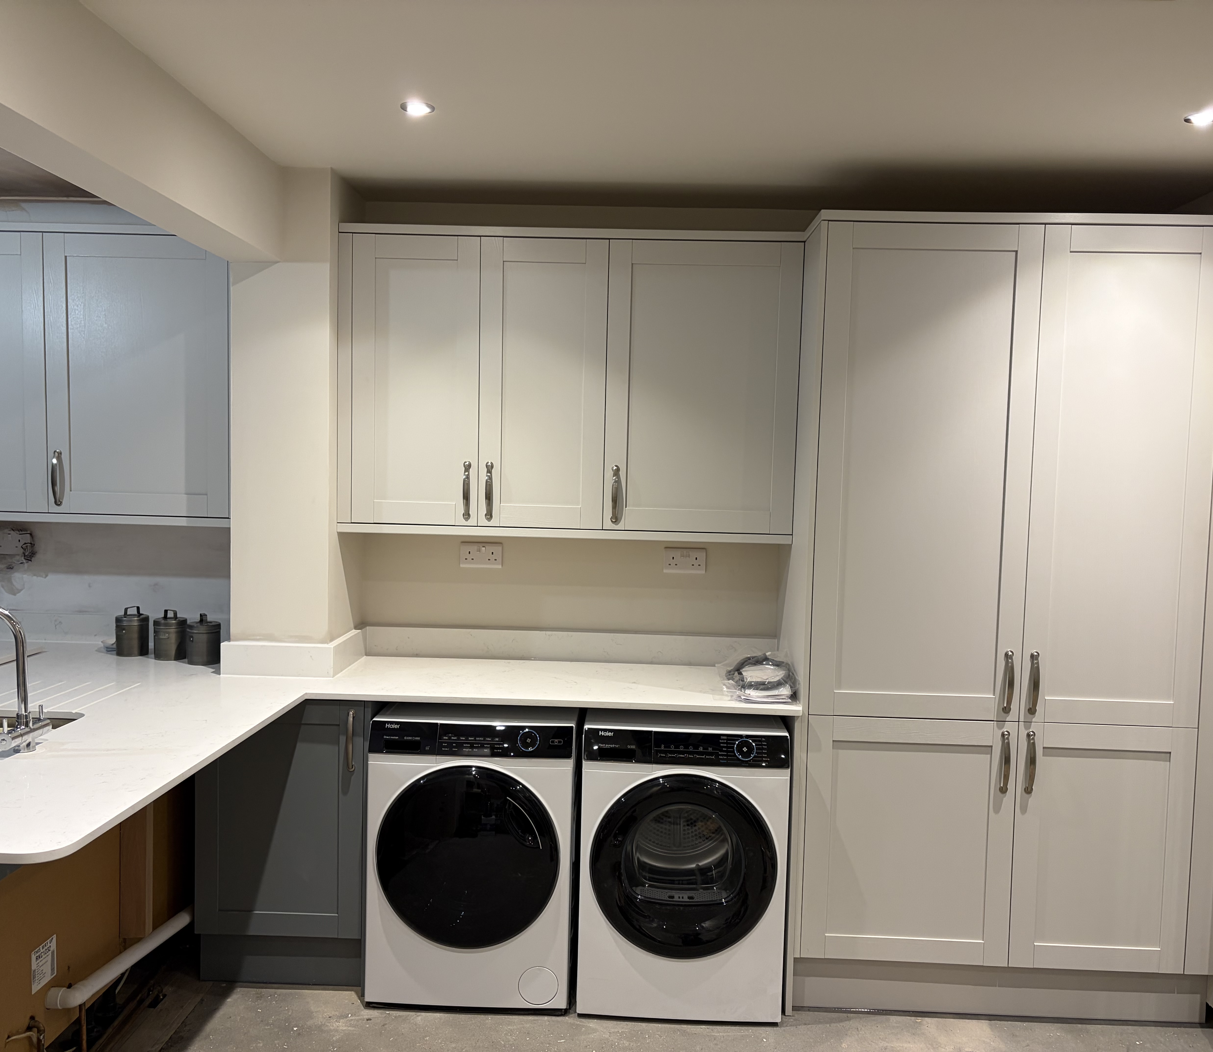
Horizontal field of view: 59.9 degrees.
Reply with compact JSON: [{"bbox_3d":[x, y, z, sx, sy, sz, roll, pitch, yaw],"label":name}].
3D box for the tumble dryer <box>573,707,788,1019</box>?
[{"bbox_3d":[0.232,0.996,3.325,0.598,0.853,0.605,2,4,3],"label":"tumble dryer"}]

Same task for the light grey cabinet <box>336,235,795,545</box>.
[{"bbox_3d":[-0.117,-0.453,3.445,1.441,0.963,0.313,1,4,2],"label":"light grey cabinet"}]

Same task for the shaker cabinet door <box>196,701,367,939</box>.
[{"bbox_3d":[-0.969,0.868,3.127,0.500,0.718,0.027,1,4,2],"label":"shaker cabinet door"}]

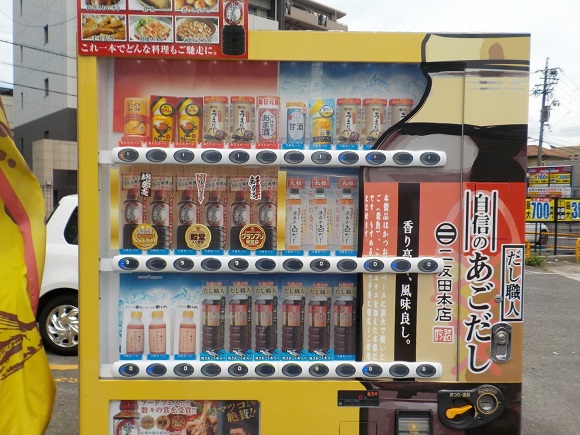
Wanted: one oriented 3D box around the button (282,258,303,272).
[{"bbox_3d":[0.007,0.122,1.300,0.054,0.035,0.015,0,2,-1],"label":"button"}]

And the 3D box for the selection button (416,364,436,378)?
[{"bbox_3d":[0.356,0.402,1.319,0.054,0.034,0.014,0,2,-1],"label":"selection button"}]

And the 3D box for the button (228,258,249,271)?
[{"bbox_3d":[-0.133,0.122,1.298,0.054,0.034,0.014,0,2,-1],"label":"button"}]

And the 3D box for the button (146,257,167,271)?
[{"bbox_3d":[-0.343,0.119,1.292,0.054,0.035,0.015,0,2,-1],"label":"button"}]

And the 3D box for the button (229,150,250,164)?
[{"bbox_3d":[-0.130,-0.154,1.286,0.054,0.035,0.015,0,2,-1],"label":"button"}]

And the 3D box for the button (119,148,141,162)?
[{"bbox_3d":[-0.412,-0.157,1.281,0.054,0.034,0.014,0,2,-1],"label":"button"}]

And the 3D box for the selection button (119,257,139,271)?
[{"bbox_3d":[-0.413,0.119,1.291,0.054,0.035,0.015,0,2,-1],"label":"selection button"}]

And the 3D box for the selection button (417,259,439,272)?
[{"bbox_3d":[0.357,0.125,1.307,0.054,0.035,0.015,0,2,-1],"label":"selection button"}]

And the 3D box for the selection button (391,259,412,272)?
[{"bbox_3d":[0.295,0.129,1.338,0.054,0.034,0.018,1,2,-1],"label":"selection button"}]

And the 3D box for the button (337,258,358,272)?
[{"bbox_3d":[0.147,0.123,1.303,0.054,0.035,0.015,0,2,-1],"label":"button"}]

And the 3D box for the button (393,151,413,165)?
[{"bbox_3d":[0.291,-0.151,1.296,0.054,0.034,0.014,0,2,-1],"label":"button"}]

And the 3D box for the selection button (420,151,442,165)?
[{"bbox_3d":[0.370,-0.153,1.328,0.054,0.034,0.018,1,2,-1],"label":"selection button"}]

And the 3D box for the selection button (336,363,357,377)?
[{"bbox_3d":[0.149,0.411,1.347,0.054,0.034,0.018,1,2,-1],"label":"selection button"}]

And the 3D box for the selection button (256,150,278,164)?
[{"bbox_3d":[-0.060,-0.154,1.288,0.054,0.034,0.014,0,2,-1],"label":"selection button"}]

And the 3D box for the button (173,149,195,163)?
[{"bbox_3d":[-0.271,-0.156,1.284,0.054,0.034,0.014,0,2,-1],"label":"button"}]

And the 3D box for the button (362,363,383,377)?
[{"bbox_3d":[0.221,0.412,1.348,0.054,0.034,0.018,1,2,-1],"label":"button"}]

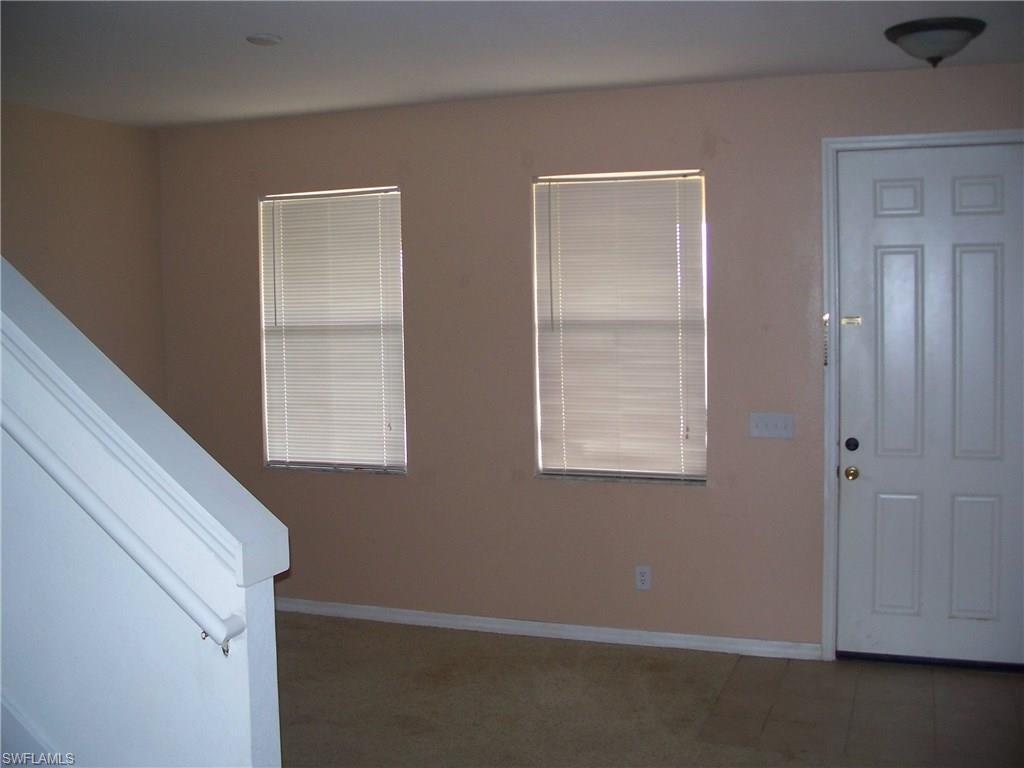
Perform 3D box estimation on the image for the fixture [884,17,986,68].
[{"bbox_3d":[1.639,-1.312,4.239,0.366,0.172,0.366,1,4,19],"label":"fixture"}]

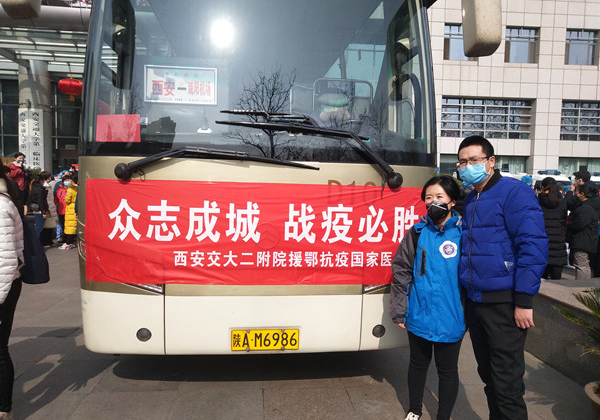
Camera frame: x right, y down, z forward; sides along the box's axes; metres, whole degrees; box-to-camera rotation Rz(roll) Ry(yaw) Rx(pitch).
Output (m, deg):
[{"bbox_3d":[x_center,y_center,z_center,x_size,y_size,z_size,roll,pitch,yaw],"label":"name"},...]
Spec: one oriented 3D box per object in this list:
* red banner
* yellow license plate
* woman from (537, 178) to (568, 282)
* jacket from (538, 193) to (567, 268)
[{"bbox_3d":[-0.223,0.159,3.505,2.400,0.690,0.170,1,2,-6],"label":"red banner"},{"bbox_3d":[-0.223,0.856,3.412,0.440,0.140,0.020,1,4,-6],"label":"yellow license plate"},{"bbox_3d":[3.568,0.320,7.400,0.480,1.570,0.340,2,4,11],"label":"woman"},{"bbox_3d":[3.568,0.278,7.400,0.460,1.020,0.320,2,4,11],"label":"jacket"}]

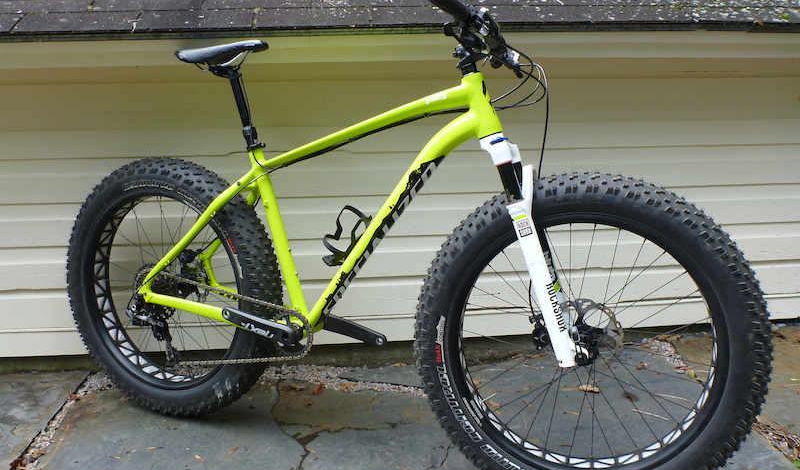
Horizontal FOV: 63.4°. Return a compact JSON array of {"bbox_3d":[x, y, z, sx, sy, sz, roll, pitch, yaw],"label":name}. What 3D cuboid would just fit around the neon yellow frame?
[{"bbox_3d":[-0.231,-0.063,1.626,0.977,0.655,0.190,5,10,23],"label":"neon yellow frame"}]

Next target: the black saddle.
[{"bbox_3d":[-0.450,-0.461,1.658,0.270,0.067,0.143,5,10,23],"label":"black saddle"}]

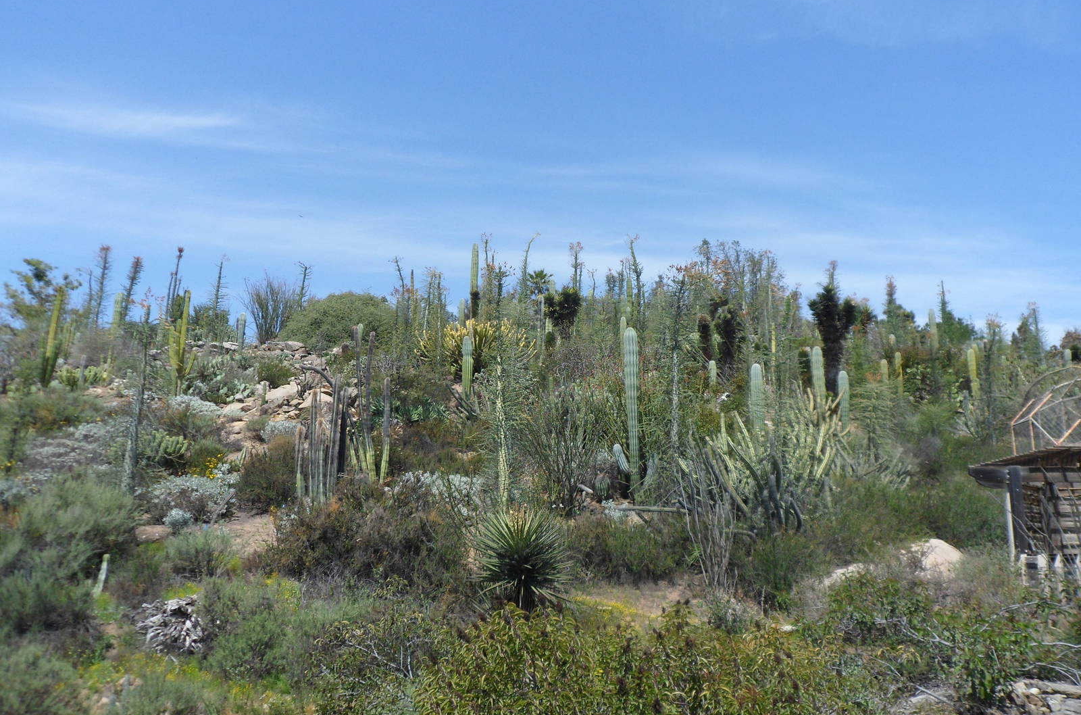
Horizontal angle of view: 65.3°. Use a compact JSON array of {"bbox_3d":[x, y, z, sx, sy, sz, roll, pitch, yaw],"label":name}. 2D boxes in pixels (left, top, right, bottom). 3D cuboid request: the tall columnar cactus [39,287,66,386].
[{"bbox_3d":[-15.059,-0.654,26.000,0.453,3.020,0.430,6,-12,-30],"label":"tall columnar cactus"}]

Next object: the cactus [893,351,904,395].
[{"bbox_3d":[14.958,0.650,35.223,0.420,1.844,0.400,-4,-9,23],"label":"cactus"}]

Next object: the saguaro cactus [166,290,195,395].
[{"bbox_3d":[-10.874,-0.461,25.500,0.604,3.150,0.513,4,-11,-23],"label":"saguaro cactus"}]

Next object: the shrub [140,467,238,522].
[{"bbox_3d":[-6.558,2.576,15.800,1.640,1.047,1.312,4,-11,-22],"label":"shrub"}]

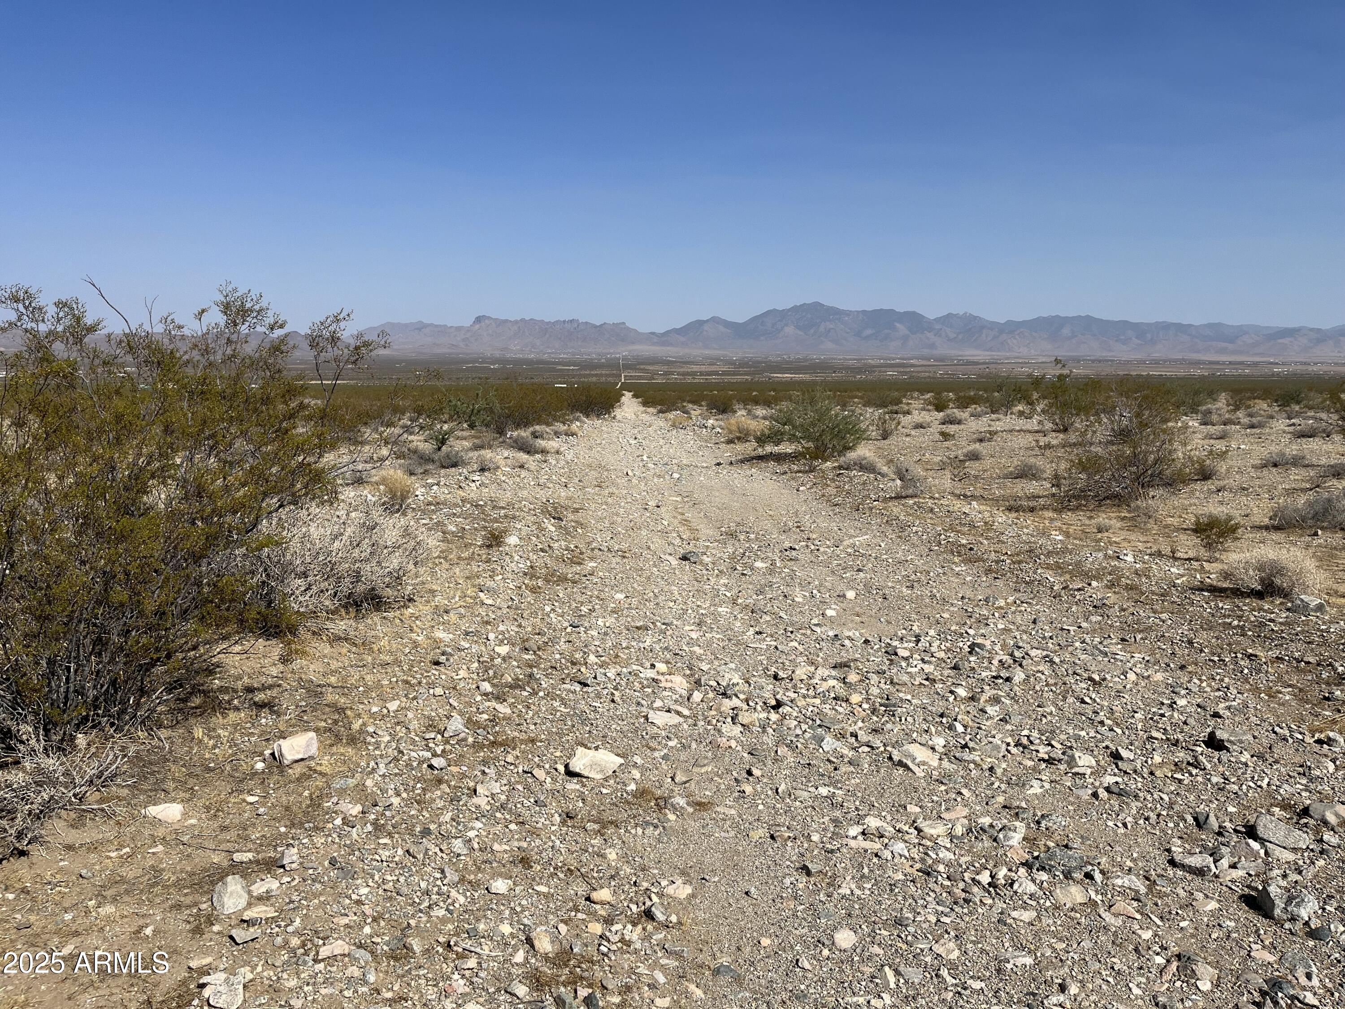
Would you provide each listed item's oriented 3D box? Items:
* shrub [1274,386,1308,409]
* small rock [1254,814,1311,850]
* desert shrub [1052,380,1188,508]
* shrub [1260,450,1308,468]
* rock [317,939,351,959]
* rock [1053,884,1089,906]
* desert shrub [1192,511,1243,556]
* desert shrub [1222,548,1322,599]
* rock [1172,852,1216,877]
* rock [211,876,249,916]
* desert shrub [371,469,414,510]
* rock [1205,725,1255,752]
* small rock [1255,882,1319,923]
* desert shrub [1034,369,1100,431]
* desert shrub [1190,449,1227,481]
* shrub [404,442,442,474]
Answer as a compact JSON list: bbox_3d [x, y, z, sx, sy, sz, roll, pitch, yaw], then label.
[{"bbox_3d":[34.308,-5.912,56.000,1.800,1.300,1.700,6,10,31],"label":"shrub"},{"bbox_3d":[2.099,1.125,3.479,0.110,0.085,0.170,-6,11,-37],"label":"small rock"},{"bbox_3d":[5.712,-0.832,12.900,1.559,1.452,1.434,4,10,24],"label":"desert shrub"},{"bbox_3d":[10.300,-0.769,17.000,0.789,0.312,0.700,5,10,31],"label":"shrub"},{"bbox_3d":[-0.941,1.239,2.812,0.092,0.042,0.060,-6,11,-34],"label":"rock"},{"bbox_3d":[1.194,1.171,3.030,0.105,0.046,0.078,4,9,23],"label":"rock"},{"bbox_3d":[4.688,0.258,8.700,0.413,0.372,0.400,5,10,28],"label":"desert shrub"},{"bbox_3d":[4.316,0.465,7.329,0.632,0.320,0.582,5,10,31],"label":"desert shrub"},{"bbox_3d":[1.689,1.167,3.271,0.125,0.055,0.085,7,11,38],"label":"rock"},{"bbox_3d":[-1.340,1.182,3.056,0.108,0.100,0.100,-4,10,-25],"label":"rock"},{"bbox_3d":[-3.156,-0.194,11.354,0.482,0.429,0.444,-2,9,-15],"label":"desert shrub"},{"bbox_3d":[2.368,0.987,4.282,0.175,0.075,0.130,5,10,30],"label":"rock"},{"bbox_3d":[1.809,1.153,2.967,0.165,0.085,0.120,6,10,33],"label":"small rock"},{"bbox_3d":[10.637,-2.801,27.304,1.680,1.626,1.545,3,9,21],"label":"desert shrub"},{"bbox_3d":[8.649,-0.635,16.288,0.530,0.500,0.500,5,10,28],"label":"desert shrub"},{"bbox_3d":[-4.348,-0.805,17.600,0.620,0.520,0.580,-2,9,-14],"label":"shrub"}]

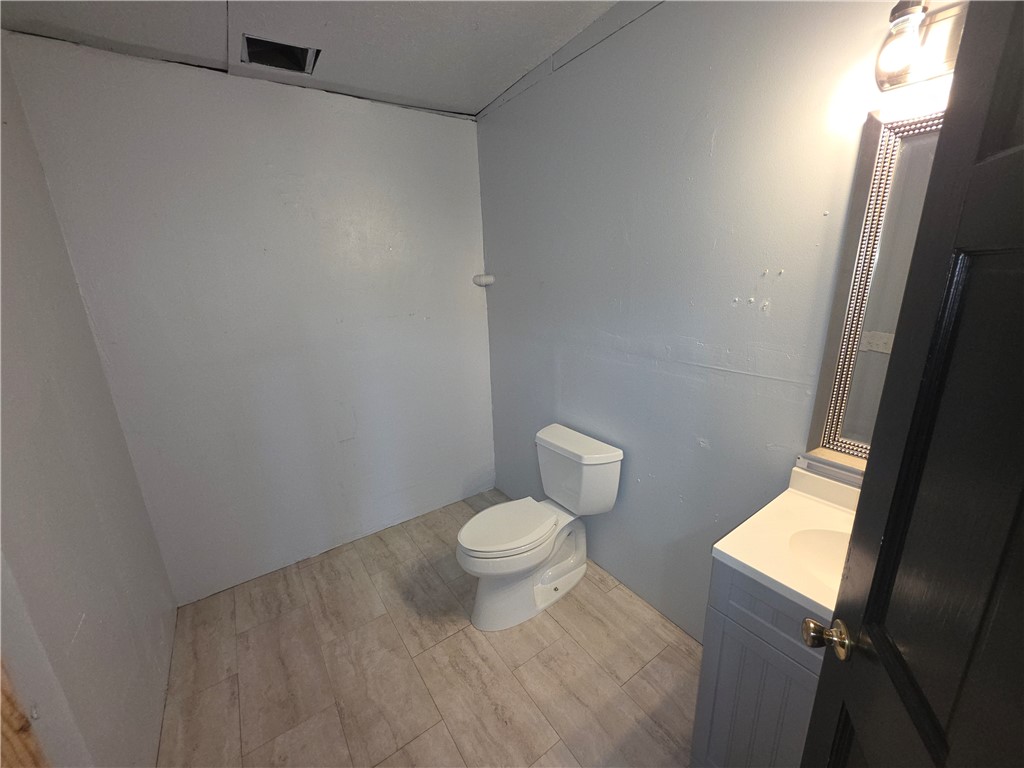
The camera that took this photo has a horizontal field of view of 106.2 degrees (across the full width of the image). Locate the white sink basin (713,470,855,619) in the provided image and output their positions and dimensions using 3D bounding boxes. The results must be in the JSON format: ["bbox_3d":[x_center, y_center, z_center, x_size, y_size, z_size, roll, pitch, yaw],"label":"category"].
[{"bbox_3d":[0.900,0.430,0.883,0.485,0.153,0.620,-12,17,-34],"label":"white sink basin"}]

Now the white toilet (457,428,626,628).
[{"bbox_3d":[0.093,0.695,1.877,0.751,0.742,0.475,-12,17,-34],"label":"white toilet"}]

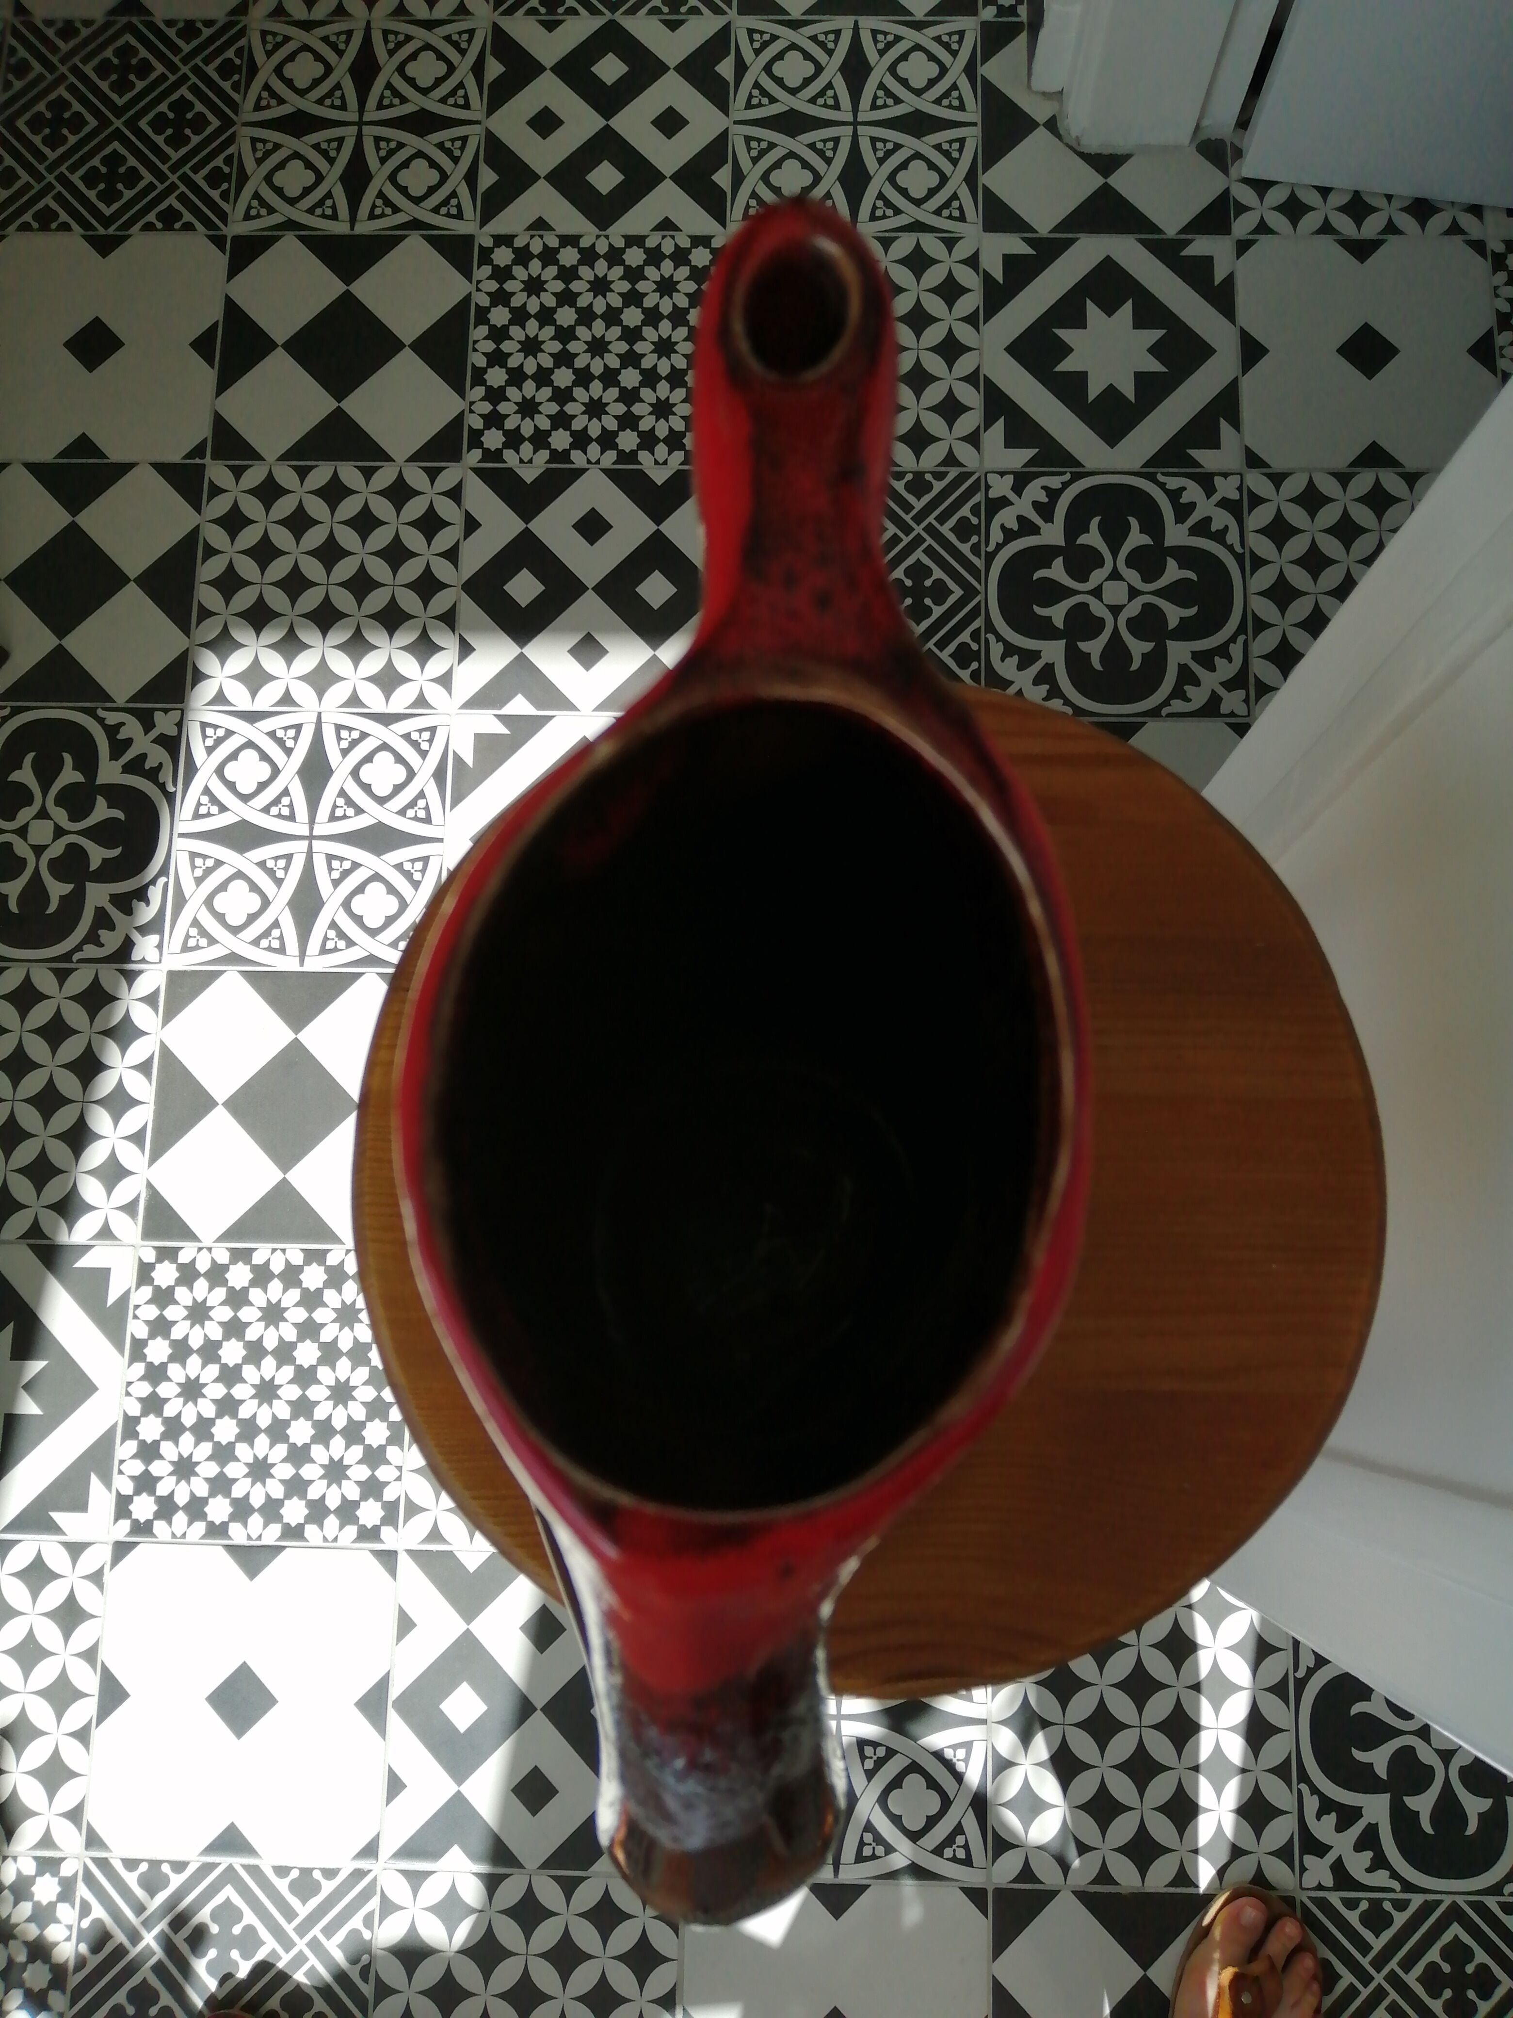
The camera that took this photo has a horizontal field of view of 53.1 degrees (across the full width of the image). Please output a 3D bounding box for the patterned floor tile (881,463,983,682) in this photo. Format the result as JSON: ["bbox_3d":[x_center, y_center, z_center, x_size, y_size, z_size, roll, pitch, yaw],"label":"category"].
[{"bbox_3d":[0.072,-0.316,1.153,0.198,0.010,0.198,1,80,1],"label":"patterned floor tile"}]

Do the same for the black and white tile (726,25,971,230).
[{"bbox_3d":[0.080,-0.710,1.224,0.198,0.010,0.198,1,80,1],"label":"black and white tile"}]

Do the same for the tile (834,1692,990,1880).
[{"bbox_3d":[0.055,0.472,1.013,0.198,0.010,0.198,1,80,1],"label":"tile"}]

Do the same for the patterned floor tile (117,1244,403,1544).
[{"bbox_3d":[-0.344,0.270,1.068,0.200,0.010,0.200,1,80,1],"label":"patterned floor tile"}]

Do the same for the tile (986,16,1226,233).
[{"bbox_3d":[0.282,-0.714,1.232,0.200,0.010,0.200,1,80,1],"label":"tile"}]

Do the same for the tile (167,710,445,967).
[{"bbox_3d":[-0.336,-0.127,1.140,0.200,0.010,0.200,1,80,1],"label":"tile"}]

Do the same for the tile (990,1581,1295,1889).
[{"bbox_3d":[0.258,0.479,1.016,0.200,0.010,0.200,1,80,1],"label":"tile"}]

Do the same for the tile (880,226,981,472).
[{"bbox_3d":[0.076,-0.513,1.188,0.198,0.010,0.198,1,80,1],"label":"tile"}]

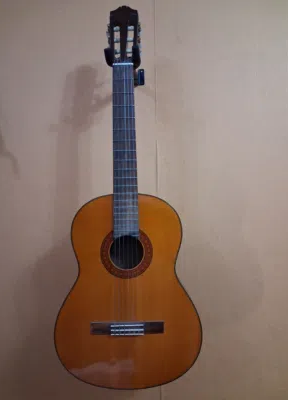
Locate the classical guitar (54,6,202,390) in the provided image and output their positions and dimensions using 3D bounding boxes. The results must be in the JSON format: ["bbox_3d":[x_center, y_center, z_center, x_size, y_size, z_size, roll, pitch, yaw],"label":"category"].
[{"bbox_3d":[-0.046,-0.027,0.829,0.368,0.995,0.105,-1,-2,-1],"label":"classical guitar"}]

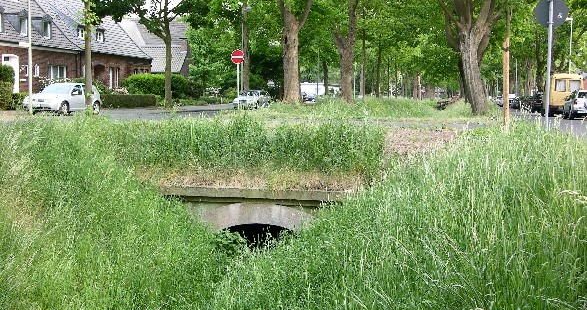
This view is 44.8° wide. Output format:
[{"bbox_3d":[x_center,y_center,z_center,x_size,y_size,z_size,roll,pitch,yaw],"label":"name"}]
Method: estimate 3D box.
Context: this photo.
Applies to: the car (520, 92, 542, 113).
[{"bbox_3d":[17.989,-3.834,52.500,1.760,1.480,4.300,1,5,13],"label":"car"}]

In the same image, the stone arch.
[{"bbox_3d":[-0.612,1.121,12.100,2.050,0.650,0.500,1,5,13],"label":"stone arch"}]

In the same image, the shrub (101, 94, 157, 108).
[{"bbox_3d":[-10.186,-3.356,44.500,0.800,0.820,6.600,1,5,13],"label":"shrub"}]

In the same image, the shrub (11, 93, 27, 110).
[{"bbox_3d":[-13.569,-2.654,35.200,0.950,0.820,0.850,1,5,13],"label":"shrub"}]

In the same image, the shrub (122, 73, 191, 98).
[{"bbox_3d":[-10.004,-4.725,52.000,4.000,2.300,3.200,1,5,13],"label":"shrub"}]

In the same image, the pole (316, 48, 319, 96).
[{"bbox_3d":[2.696,-8.763,80.000,0.150,6.300,0.150,1,5,13],"label":"pole"}]

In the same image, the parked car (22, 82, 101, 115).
[{"bbox_3d":[-10.710,-2.603,33.100,1.740,1.440,4.170,1,5,12],"label":"parked car"}]

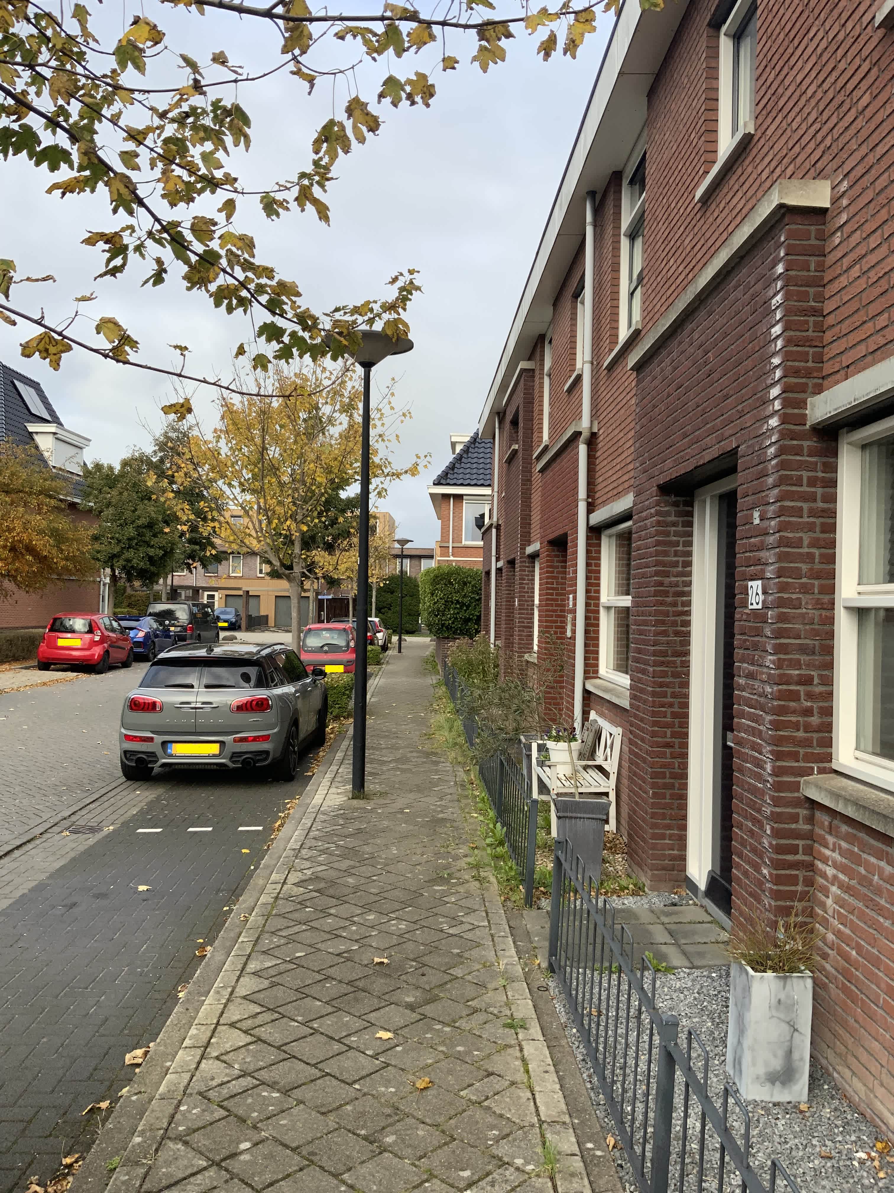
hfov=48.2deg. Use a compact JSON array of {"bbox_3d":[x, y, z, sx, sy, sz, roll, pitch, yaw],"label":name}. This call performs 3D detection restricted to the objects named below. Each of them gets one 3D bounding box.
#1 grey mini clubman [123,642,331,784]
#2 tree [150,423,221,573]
[{"bbox_3d":[-2.537,1.244,11.977,1.830,1.430,4.250,1,0,-1],"label":"grey mini clubman"},{"bbox_3d":[-12.094,-2.754,43.996,4.600,9.800,4.600,1,0,-2],"label":"tree"}]

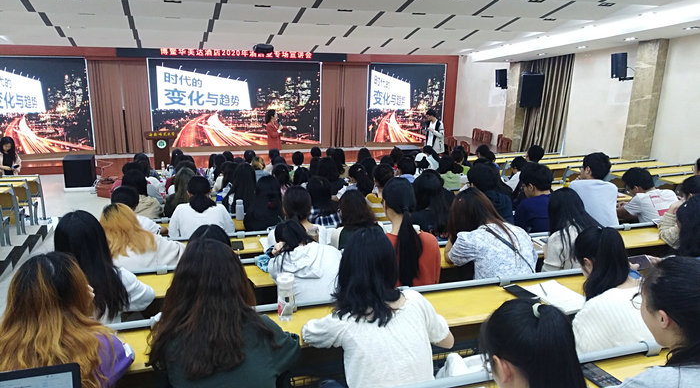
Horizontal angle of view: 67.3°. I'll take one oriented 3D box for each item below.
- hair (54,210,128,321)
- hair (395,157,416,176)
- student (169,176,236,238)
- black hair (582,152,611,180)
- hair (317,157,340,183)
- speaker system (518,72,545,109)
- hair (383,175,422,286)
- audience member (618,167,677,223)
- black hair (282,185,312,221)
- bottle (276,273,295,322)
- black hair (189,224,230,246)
[{"bbox_3d":[-1.149,0.320,2.350,0.280,0.480,0.280,-3,16,-17],"label":"hair"},{"bbox_3d":[0.623,-0.306,5.812,0.190,0.200,0.220,-11,19,-38],"label":"hair"},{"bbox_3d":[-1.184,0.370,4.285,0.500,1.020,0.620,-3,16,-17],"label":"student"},{"bbox_3d":[1.905,-0.208,4.052,0.185,0.225,0.220,-9,18,-34],"label":"black hair"},{"bbox_3d":[-0.209,-0.229,5.240,0.240,0.260,0.230,-3,16,-17],"label":"hair"},{"bbox_3d":[4.627,-2.629,13.371,0.540,0.880,0.480,5,15,14],"label":"speaker system"},{"bbox_3d":[0.259,0.184,2.645,0.200,0.570,0.240,-4,15,-19],"label":"hair"},{"bbox_3d":[2.482,0.329,4.498,0.520,1.150,0.700,-6,17,-27],"label":"audience member"},{"bbox_3d":[-0.337,0.061,3.369,0.190,0.230,0.210,-5,16,-22],"label":"black hair"},{"bbox_3d":[-0.264,0.422,2.146,0.068,0.194,0.068,-3,16,-17],"label":"bottle"},{"bbox_3d":[-0.655,0.277,2.449,0.210,0.280,0.230,-3,15,-17],"label":"black hair"}]

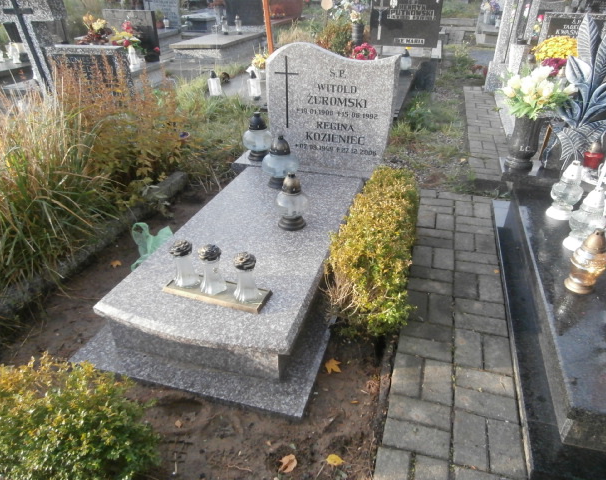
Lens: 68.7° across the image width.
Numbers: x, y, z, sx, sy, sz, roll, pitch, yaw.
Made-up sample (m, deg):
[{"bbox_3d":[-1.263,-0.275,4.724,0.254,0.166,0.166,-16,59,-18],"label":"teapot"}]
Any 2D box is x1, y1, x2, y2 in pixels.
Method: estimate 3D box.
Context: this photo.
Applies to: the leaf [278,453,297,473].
[{"bbox_3d":[-0.045,0.667,1.333,0.045,0.018,0.064,25,39,36],"label":"leaf"}]

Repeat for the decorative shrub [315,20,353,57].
[{"bbox_3d":[0.466,-2.735,6.259,0.530,0.600,0.520,8,32,15],"label":"decorative shrub"}]

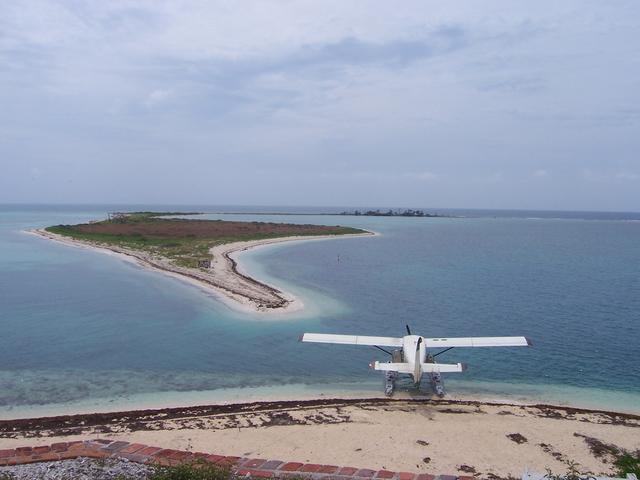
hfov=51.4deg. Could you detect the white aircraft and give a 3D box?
[{"bbox_3d":[7.000,8.380,49.400,17.700,4.750,12.800,1,5,5],"label":"white aircraft"}]

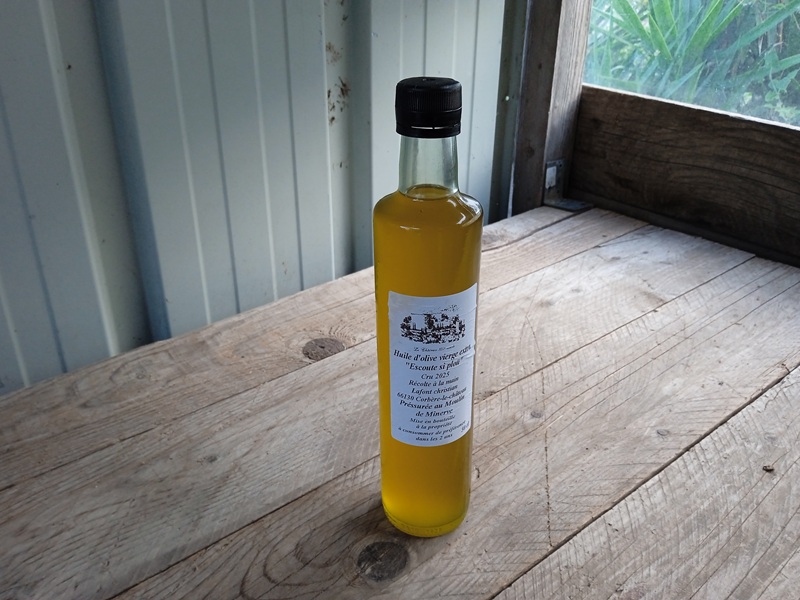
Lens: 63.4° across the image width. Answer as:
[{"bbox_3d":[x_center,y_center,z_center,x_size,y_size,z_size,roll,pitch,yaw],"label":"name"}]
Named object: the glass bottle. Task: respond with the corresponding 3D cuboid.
[{"bbox_3d":[0.016,0.015,0.374,0.059,0.271,0.059,-5,26,-9],"label":"glass bottle"}]

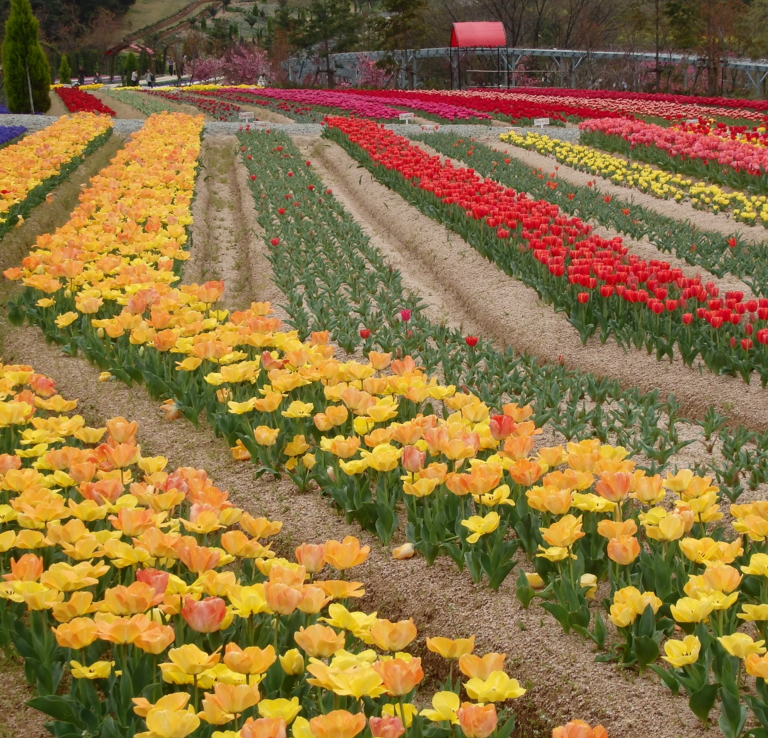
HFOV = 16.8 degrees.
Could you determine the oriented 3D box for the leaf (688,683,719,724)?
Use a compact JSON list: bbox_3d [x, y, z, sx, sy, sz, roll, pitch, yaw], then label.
[{"bbox_3d":[0.676,0.708,5.500,0.061,0.085,0.045,0,7,7],"label":"leaf"}]

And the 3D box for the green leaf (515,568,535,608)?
[{"bbox_3d":[0.363,0.562,6.650,0.049,0.100,0.040,-1,7,3],"label":"green leaf"}]

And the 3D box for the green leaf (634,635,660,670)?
[{"bbox_3d":[0.602,0.650,5.950,0.057,0.080,0.045,-1,7,6],"label":"green leaf"}]

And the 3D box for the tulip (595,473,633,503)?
[{"bbox_3d":[0.617,0.319,7.000,0.094,0.078,0.091,-1,7,5],"label":"tulip"}]

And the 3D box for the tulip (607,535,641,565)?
[{"bbox_3d":[0.581,0.438,6.300,0.077,0.068,0.075,-1,7,5],"label":"tulip"}]

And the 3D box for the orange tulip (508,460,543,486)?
[{"bbox_3d":[0.397,0.290,7.300,0.090,0.073,0.087,-1,7,3],"label":"orange tulip"}]

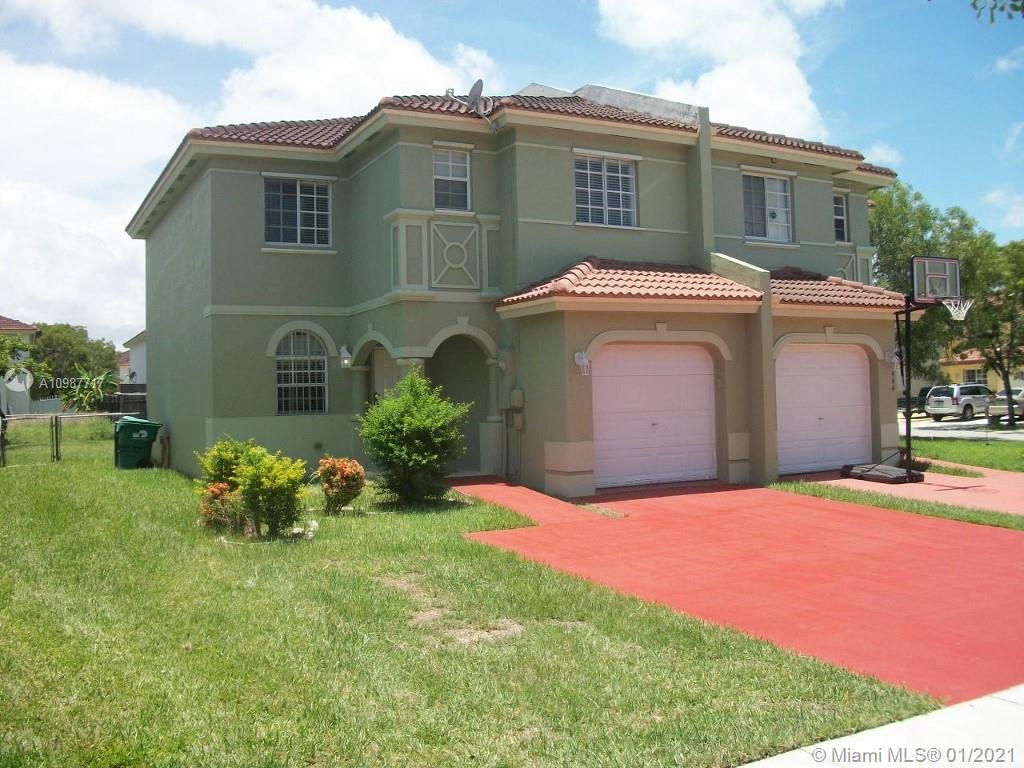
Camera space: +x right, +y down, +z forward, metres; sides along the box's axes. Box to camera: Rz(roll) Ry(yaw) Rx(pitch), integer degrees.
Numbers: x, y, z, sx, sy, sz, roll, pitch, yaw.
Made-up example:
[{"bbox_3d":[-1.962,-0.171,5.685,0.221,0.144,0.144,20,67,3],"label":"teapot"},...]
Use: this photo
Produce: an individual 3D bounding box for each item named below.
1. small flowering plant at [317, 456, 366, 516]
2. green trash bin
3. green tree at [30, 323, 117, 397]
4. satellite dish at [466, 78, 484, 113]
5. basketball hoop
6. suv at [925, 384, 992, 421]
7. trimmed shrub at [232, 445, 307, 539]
[{"bbox_3d":[-2.098,1.249,11.650,0.600,0.700,0.580,-1,0,-29],"label":"small flowering plant"},{"bbox_3d":[-7.970,1.259,20.200,0.860,1.120,0.700,-1,0,-29],"label":"green trash bin"},{"bbox_3d":[-26.868,-0.582,58.000,5.600,6.600,5.500,-1,0,-29],"label":"green tree"},{"bbox_3d":[-0.563,-4.450,14.600,0.240,0.470,0.500,-2,0,22],"label":"satellite dish"},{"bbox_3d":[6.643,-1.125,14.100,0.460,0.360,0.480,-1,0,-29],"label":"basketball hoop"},{"bbox_3d":[22.191,0.850,45.786,4.600,1.740,1.830,-1,0,-34],"label":"suv"},{"bbox_3d":[-2.615,1.164,10.250,0.760,0.940,0.740,-1,0,-29],"label":"trimmed shrub"}]

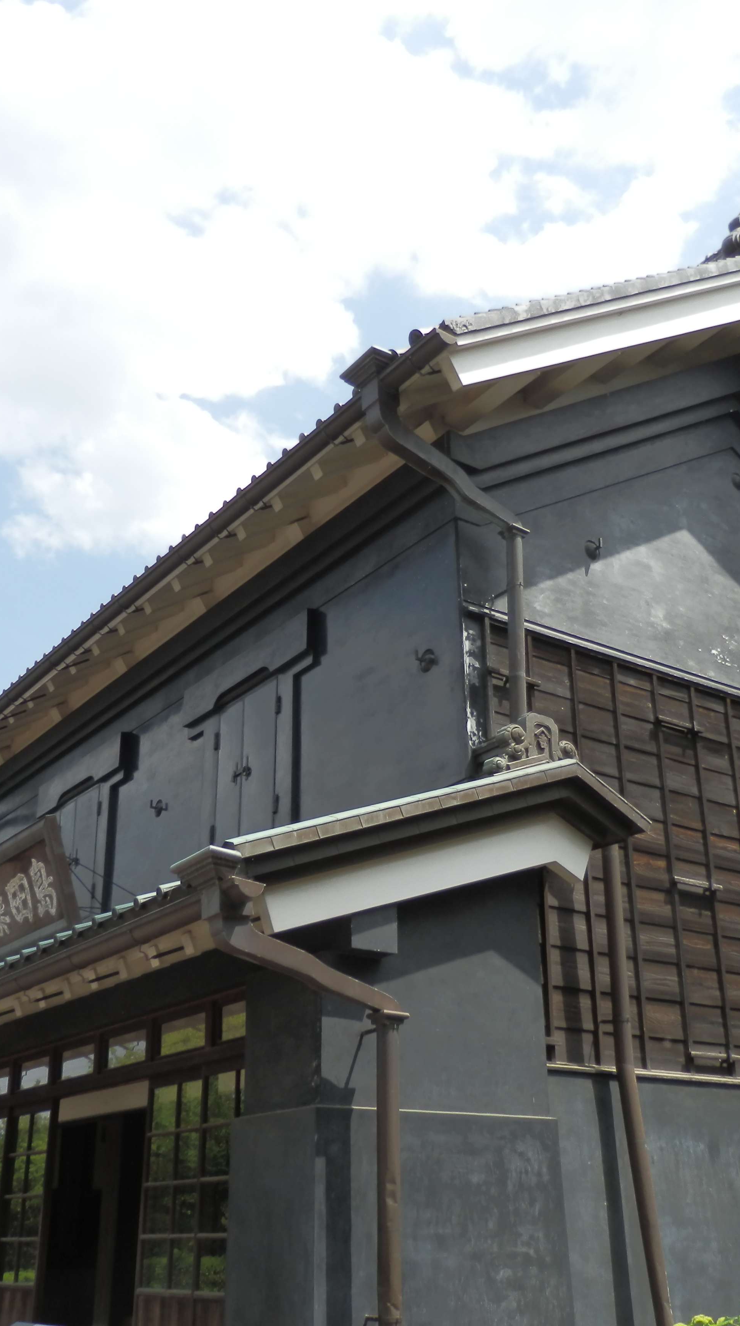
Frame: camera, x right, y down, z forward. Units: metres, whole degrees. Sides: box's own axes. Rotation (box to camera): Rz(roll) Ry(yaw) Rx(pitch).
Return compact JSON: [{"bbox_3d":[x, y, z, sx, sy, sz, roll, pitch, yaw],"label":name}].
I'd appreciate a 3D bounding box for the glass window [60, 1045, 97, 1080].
[{"bbox_3d":[-2.348,3.236,10.339,0.040,0.230,0.670,16,-29,-32],"label":"glass window"}]

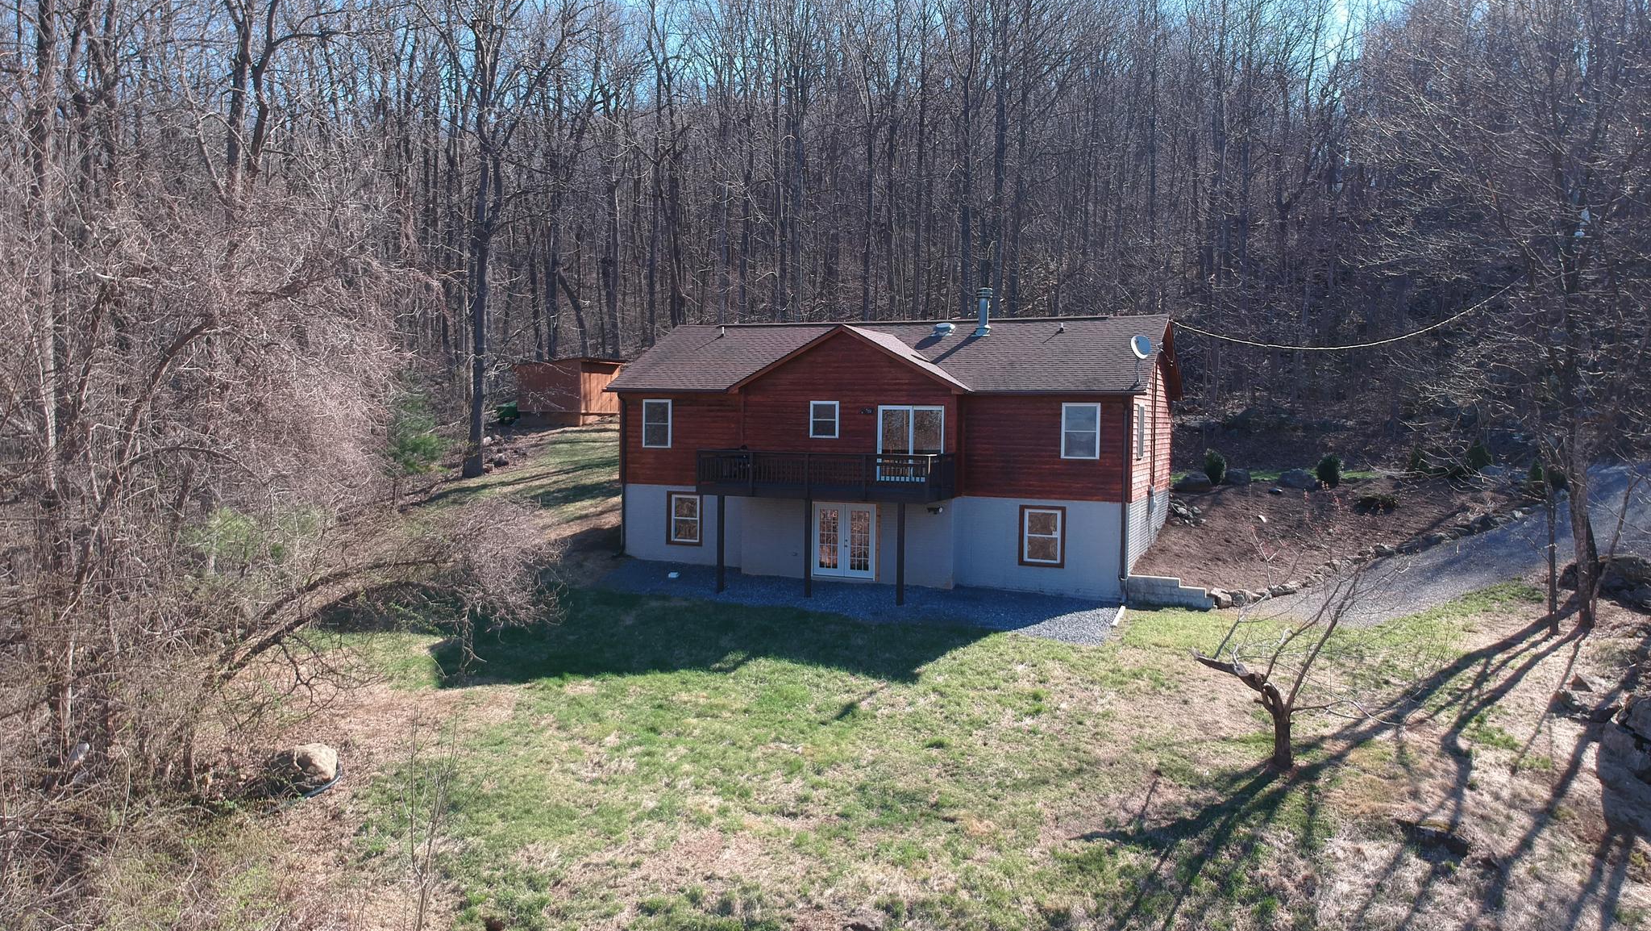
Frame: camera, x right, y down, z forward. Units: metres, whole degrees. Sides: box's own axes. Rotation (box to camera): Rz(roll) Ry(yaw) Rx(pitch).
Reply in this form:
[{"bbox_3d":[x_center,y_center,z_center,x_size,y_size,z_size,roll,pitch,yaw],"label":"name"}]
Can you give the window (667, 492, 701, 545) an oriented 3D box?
[{"bbox_3d":[-4.198,1.566,35.233,1.170,1.575,0.120,2,3,22],"label":"window"}]

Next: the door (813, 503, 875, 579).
[{"bbox_3d":[0.515,2.058,32.490,1.840,2.120,0.130,2,3,22],"label":"door"}]

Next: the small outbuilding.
[{"bbox_3d":[-11.755,-3.386,55.310,3.700,3.050,3.900,2,3,22],"label":"small outbuilding"}]

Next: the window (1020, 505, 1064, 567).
[{"bbox_3d":[5.672,1.853,31.149,1.160,1.585,0.120,2,3,22],"label":"window"}]

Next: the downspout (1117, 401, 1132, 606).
[{"bbox_3d":[7.576,0.916,30.138,0.120,5.210,0.360,2,3,22],"label":"downspout"}]

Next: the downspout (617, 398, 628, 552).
[{"bbox_3d":[-6.077,0.313,35.770,0.120,4.810,0.380,2,3,22],"label":"downspout"}]

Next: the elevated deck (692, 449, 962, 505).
[{"bbox_3d":[-0.001,0.212,31.413,6.430,1.170,2.220,2,3,22],"label":"elevated deck"}]

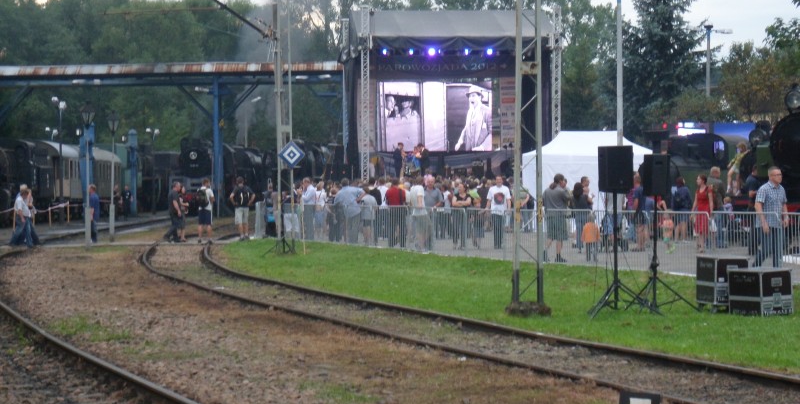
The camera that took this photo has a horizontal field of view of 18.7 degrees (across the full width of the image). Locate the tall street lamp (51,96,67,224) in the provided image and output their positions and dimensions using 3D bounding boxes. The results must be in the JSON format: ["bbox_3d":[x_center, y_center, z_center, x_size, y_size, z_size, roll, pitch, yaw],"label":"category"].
[{"bbox_3d":[-14.636,-1.800,103.985,0.720,5.443,0.500,0,0,0],"label":"tall street lamp"}]

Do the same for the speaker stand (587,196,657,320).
[{"bbox_3d":[2.723,0.633,29.696,0.900,1.499,0.880,0,0,0],"label":"speaker stand"}]

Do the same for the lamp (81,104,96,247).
[{"bbox_3d":[-8.023,-0.657,62.490,0.420,3.709,0.420,0,0,0],"label":"lamp"}]

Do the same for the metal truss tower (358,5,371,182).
[{"bbox_3d":[-1.280,-3.152,89.978,0.360,8.271,0.360,0,0,-7],"label":"metal truss tower"}]

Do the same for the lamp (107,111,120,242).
[{"bbox_3d":[-8.102,-0.720,68.490,0.380,3.726,0.380,0,0,0],"label":"lamp"}]

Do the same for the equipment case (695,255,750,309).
[{"bbox_3d":[4.032,1.036,30.273,0.450,0.660,0.660,0,0,-14],"label":"equipment case"}]

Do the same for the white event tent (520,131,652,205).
[{"bbox_3d":[6.359,-0.712,82.291,3.900,3.430,3.000,0,0,-9],"label":"white event tent"}]

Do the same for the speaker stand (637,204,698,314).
[{"bbox_3d":[3.259,0.668,29.896,0.900,1.374,0.850,0,0,0],"label":"speaker stand"}]

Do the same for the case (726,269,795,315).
[{"bbox_3d":[4.368,1.100,29.386,0.460,0.540,0.630,0,0,-30],"label":"case"}]

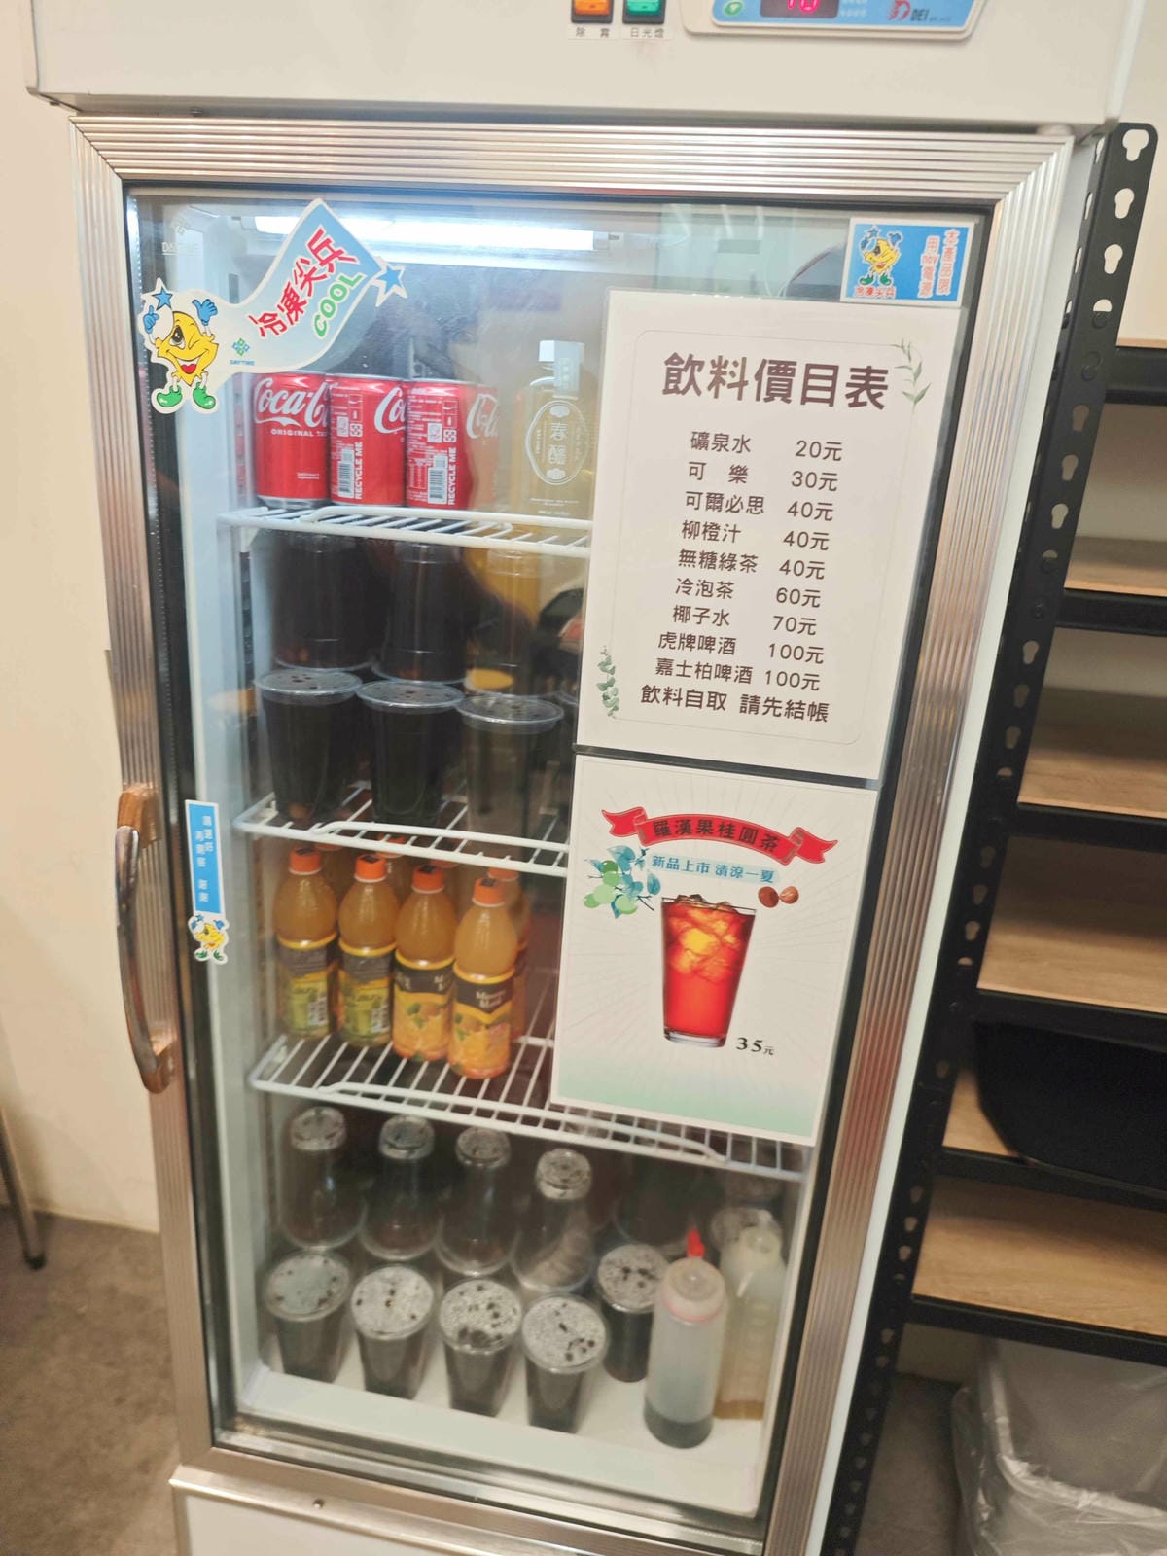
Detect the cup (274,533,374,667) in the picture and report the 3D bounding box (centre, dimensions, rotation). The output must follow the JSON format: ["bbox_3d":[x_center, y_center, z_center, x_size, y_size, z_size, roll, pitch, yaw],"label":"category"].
[{"bbox_3d":[-0.253,-0.177,1.007,0.097,0.124,0.097,3,19,-1],"label":"cup"}]

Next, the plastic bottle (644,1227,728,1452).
[{"bbox_3d":[0.115,0.590,1.112,0.072,0.258,0.072,7,19,8],"label":"plastic bottle"}]

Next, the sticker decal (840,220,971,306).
[{"bbox_3d":[0.192,-0.306,0.615,0.070,0.046,0.002,6,19,8],"label":"sticker decal"}]

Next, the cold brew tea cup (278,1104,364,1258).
[{"bbox_3d":[-0.305,0.467,1.212,0.097,0.124,0.097,3,19,-1],"label":"cold brew tea cup"}]

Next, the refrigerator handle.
[{"bbox_3d":[-0.351,0.136,0.829,0.022,0.252,0.043,7,19,8],"label":"refrigerator handle"}]

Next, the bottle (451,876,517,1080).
[{"bbox_3d":[-0.097,0.197,1.038,0.064,0.211,0.064,7,19,7],"label":"bottle"}]

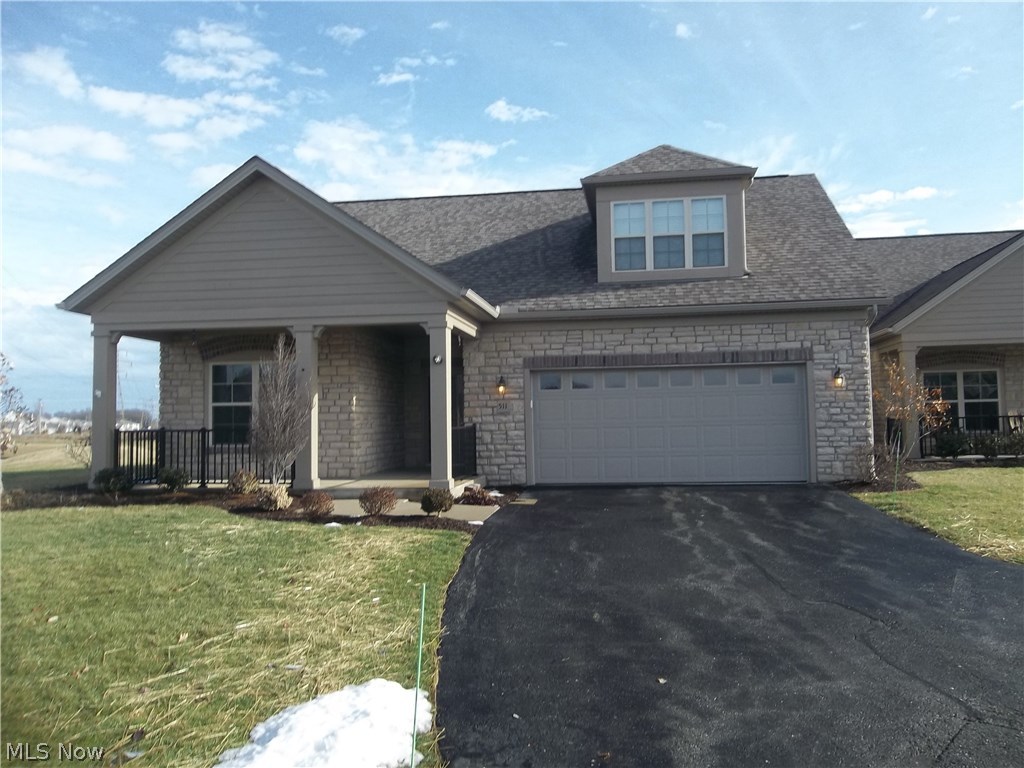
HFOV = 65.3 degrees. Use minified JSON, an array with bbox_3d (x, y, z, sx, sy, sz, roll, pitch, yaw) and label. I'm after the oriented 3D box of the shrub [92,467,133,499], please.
[{"bbox_3d":[-6.411,1.585,12.850,0.676,0.515,0.600,-1,-3,8],"label":"shrub"}]

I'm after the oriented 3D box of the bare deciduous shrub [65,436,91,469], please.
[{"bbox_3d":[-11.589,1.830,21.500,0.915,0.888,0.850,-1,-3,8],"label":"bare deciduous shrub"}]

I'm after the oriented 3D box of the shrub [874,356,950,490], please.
[{"bbox_3d":[7.271,0.635,14.500,1.380,2.269,1.300,-1,-3,8],"label":"shrub"}]

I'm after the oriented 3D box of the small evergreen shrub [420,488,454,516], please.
[{"bbox_3d":[-1.012,1.617,10.850,0.462,0.394,0.440,-1,-3,8],"label":"small evergreen shrub"}]

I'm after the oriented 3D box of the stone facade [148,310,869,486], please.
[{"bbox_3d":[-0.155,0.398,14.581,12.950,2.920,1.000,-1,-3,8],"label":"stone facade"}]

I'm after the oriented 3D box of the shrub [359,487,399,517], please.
[{"bbox_3d":[-1.830,1.618,10.950,0.548,0.425,0.500,-1,-3,8],"label":"shrub"}]

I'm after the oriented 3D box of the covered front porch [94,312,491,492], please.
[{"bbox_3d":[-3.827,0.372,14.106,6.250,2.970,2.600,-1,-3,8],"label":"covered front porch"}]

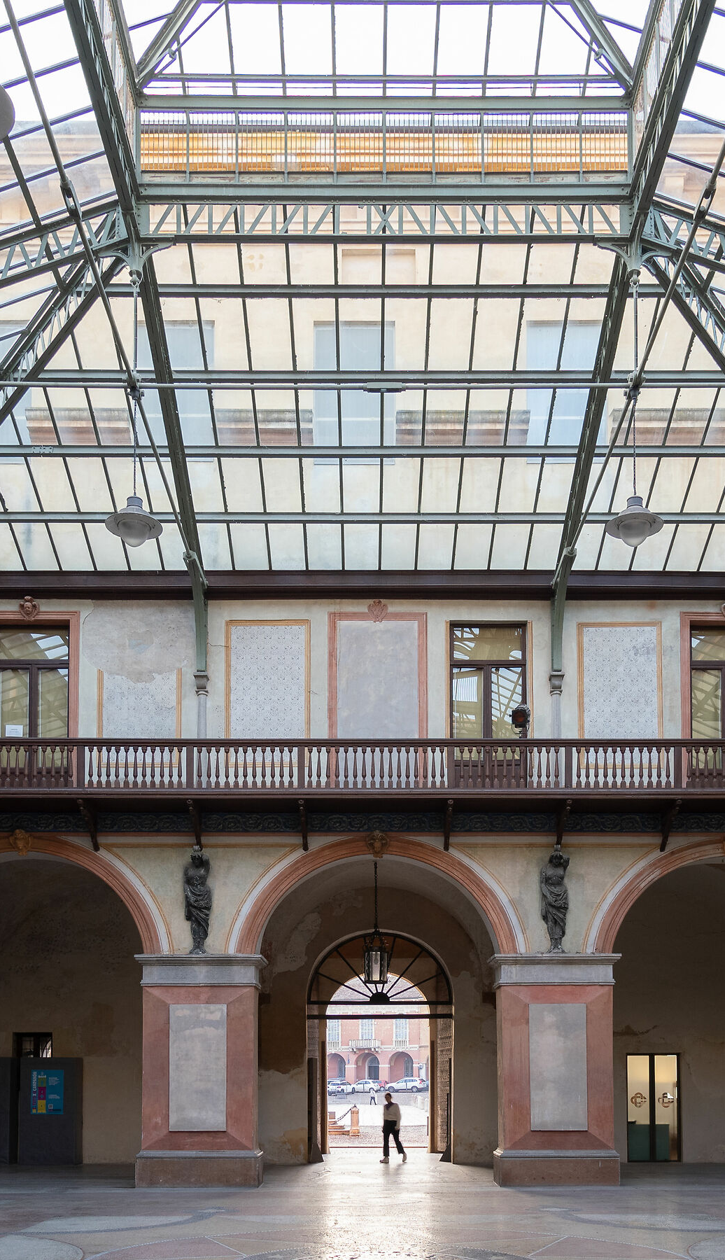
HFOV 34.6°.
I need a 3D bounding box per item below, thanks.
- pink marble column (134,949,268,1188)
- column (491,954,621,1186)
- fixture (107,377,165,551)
[{"bbox_3d":[-2.950,7.970,21.400,2.300,4.150,1.200,0,-3,0],"label":"pink marble column"},{"bbox_3d":[3.407,7.750,20.500,2.150,3.950,1.100,0,-8,0],"label":"column"},{"bbox_3d":[-2.900,-2.120,14.900,0.730,2.050,0.730,0,-3,0],"label":"fixture"}]

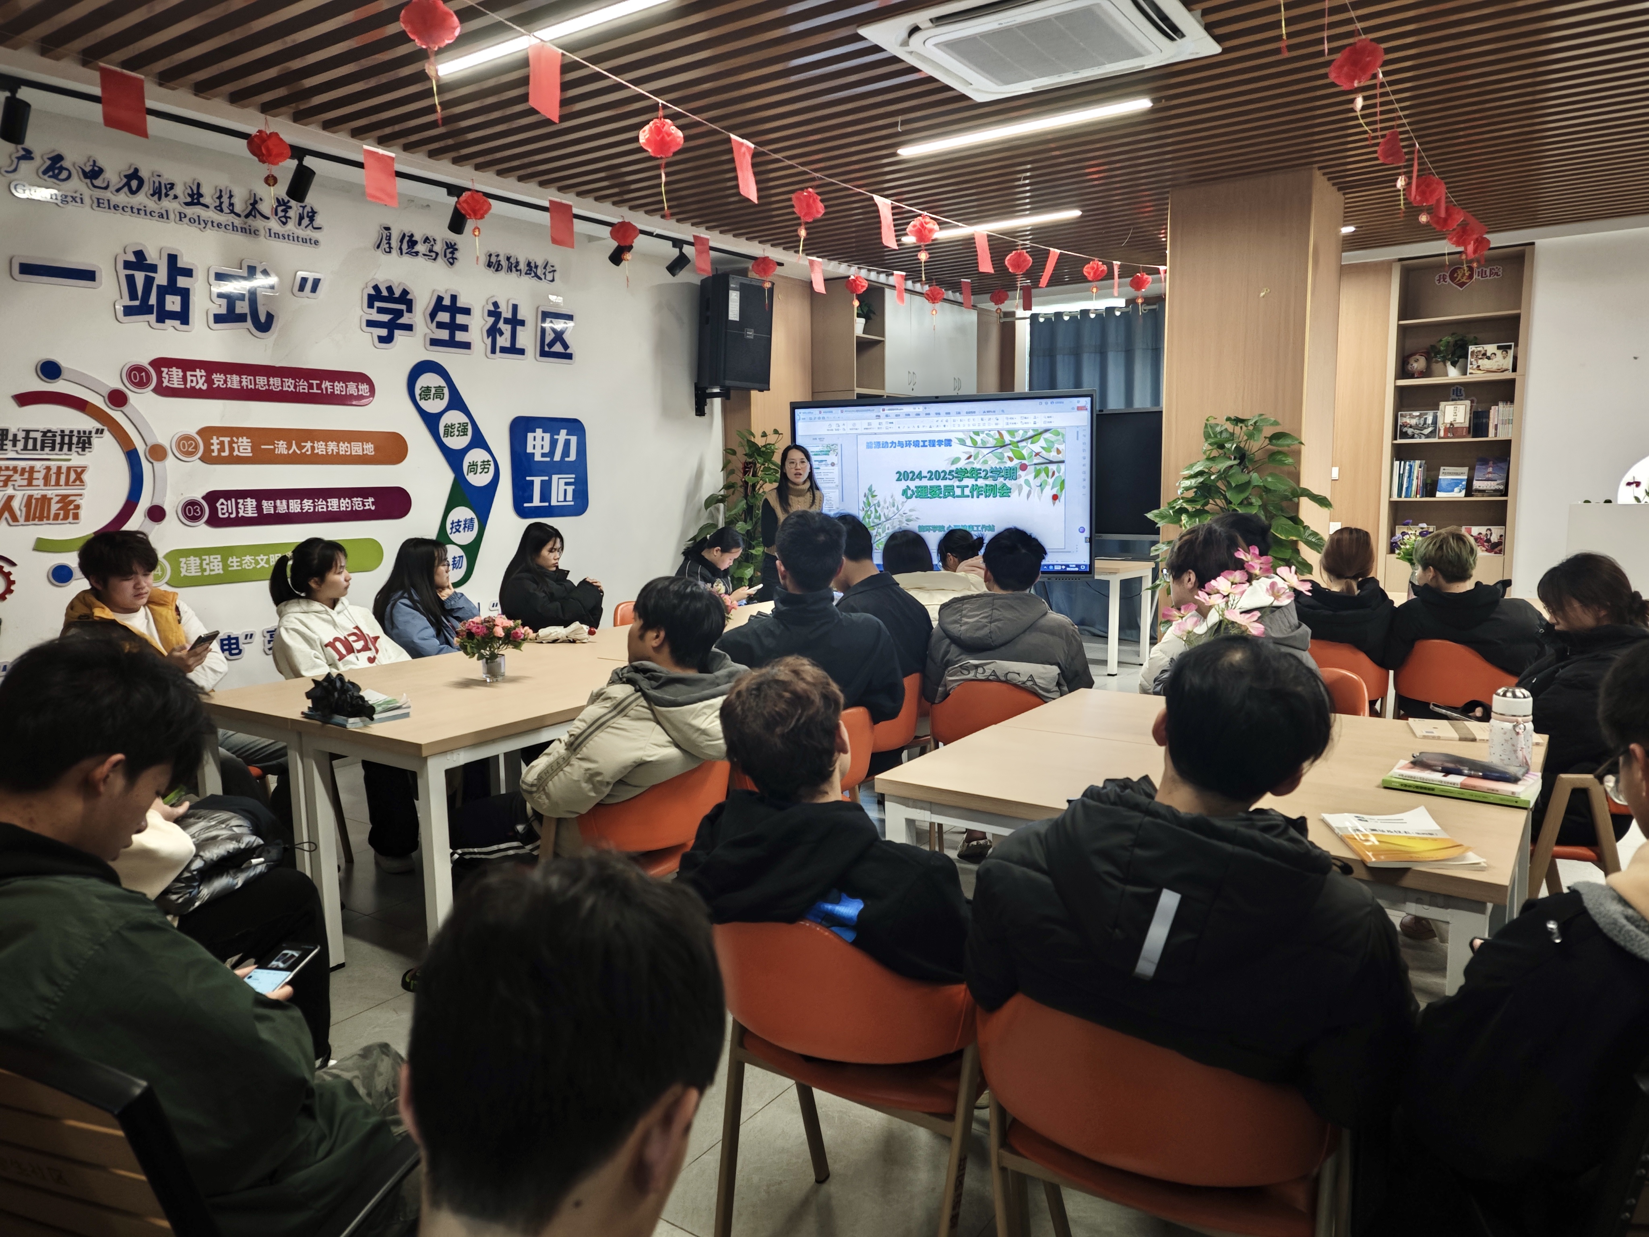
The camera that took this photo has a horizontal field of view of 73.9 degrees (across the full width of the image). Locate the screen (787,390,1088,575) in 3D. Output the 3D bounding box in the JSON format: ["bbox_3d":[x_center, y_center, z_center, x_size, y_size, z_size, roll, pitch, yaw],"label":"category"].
[{"bbox_3d":[0.746,-0.843,7.090,1.960,1.155,0.100,1,8,15],"label":"screen"}]

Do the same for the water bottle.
[{"bbox_3d":[1.477,0.248,2.351,0.092,0.185,0.092,4,9,33],"label":"water bottle"}]

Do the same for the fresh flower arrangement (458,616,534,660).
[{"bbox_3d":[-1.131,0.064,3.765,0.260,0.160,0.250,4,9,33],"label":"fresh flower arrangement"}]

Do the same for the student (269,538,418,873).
[{"bbox_3d":[-1.779,0.320,4.082,0.800,1.230,0.490,2,8,25],"label":"student"}]

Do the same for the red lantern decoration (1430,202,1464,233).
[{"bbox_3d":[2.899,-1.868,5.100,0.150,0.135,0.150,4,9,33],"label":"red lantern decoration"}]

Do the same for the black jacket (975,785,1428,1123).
[{"bbox_3d":[0.490,0.479,1.457,0.560,0.620,0.450,4,9,33],"label":"black jacket"}]

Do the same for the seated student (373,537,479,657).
[{"bbox_3d":[-1.555,0.250,4.623,0.750,1.190,0.480,0,7,5],"label":"seated student"}]

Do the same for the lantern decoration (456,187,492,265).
[{"bbox_3d":[-1.423,-1.593,4.450,0.140,0.295,0.140,4,9,33],"label":"lantern decoration"}]

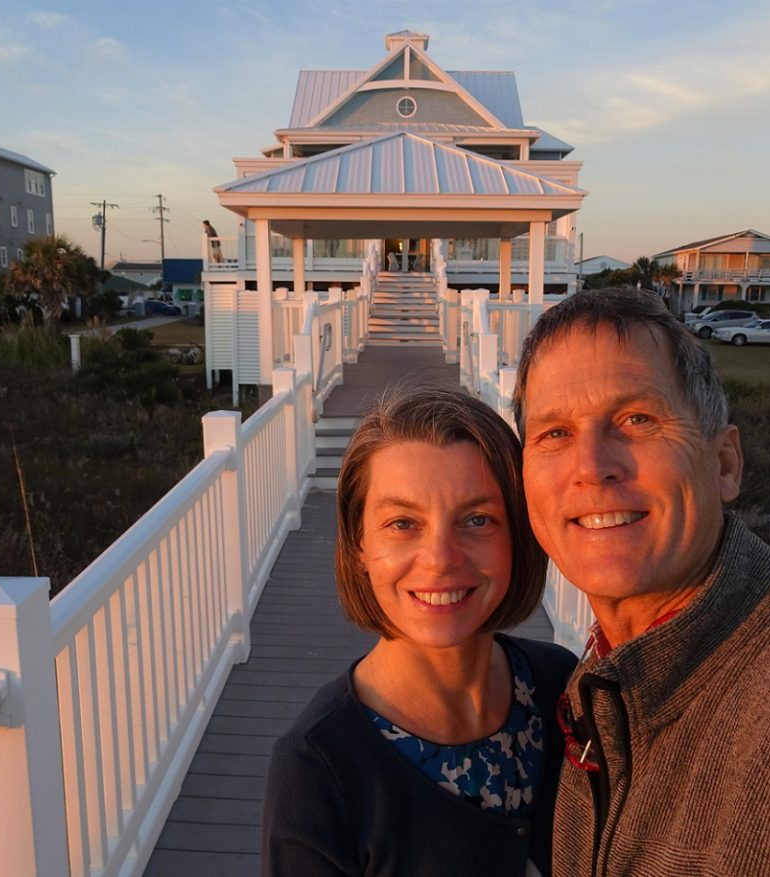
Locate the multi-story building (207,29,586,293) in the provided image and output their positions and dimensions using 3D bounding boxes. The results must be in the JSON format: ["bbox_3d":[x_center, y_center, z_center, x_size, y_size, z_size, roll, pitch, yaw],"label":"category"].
[{"bbox_3d":[0.604,-9.874,29.678,13.500,15.000,19.000,1,11,1],"label":"multi-story building"}]

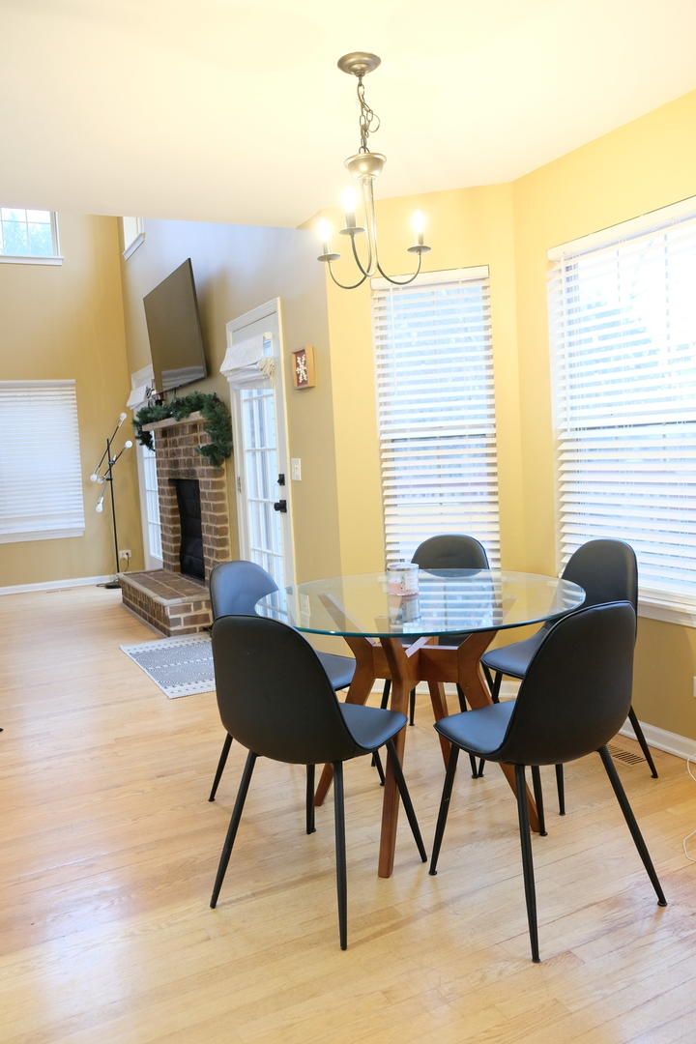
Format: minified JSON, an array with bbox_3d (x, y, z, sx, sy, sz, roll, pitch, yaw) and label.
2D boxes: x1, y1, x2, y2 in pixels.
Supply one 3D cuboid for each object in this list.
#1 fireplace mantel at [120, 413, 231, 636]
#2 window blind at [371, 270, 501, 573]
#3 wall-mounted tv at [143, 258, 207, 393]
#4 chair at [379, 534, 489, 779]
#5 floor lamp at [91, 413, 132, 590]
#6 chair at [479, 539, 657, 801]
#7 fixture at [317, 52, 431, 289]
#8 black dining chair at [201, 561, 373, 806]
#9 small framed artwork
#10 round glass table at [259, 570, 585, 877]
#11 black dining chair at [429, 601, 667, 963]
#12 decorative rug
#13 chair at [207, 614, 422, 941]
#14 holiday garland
[{"bbox_3d":[-1.452,-0.027,6.235,0.500,1.550,1.840,-6,6,-27],"label":"fireplace mantel"},{"bbox_3d":[0.428,-0.467,3.811,0.572,1.455,0.065,-1,6,18],"label":"window blind"},{"bbox_3d":[-1.361,-1.473,6.138,0.060,0.820,1.430,-10,8,-26],"label":"wall-mounted tv"},{"bbox_3d":[0.365,0.513,3.208,0.450,0.860,0.510,0,6,24],"label":"chair"},{"bbox_3d":[-2.317,-0.214,7.715,0.380,1.720,0.420,-6,6,-27],"label":"floor lamp"},{"bbox_3d":[0.801,0.517,2.886,0.540,0.860,0.455,-6,6,-30],"label":"chair"},{"bbox_3d":[0.047,-1.072,2.398,0.390,0.665,0.375,-2,5,12],"label":"fixture"},{"bbox_3d":[-0.205,0.575,2.861,0.510,0.860,0.450,1,7,36],"label":"black dining chair"},{"bbox_3d":[-0.237,-0.814,4.158,0.040,0.208,0.193,-6,6,-27],"label":"small framed artwork"},{"bbox_3d":[0.224,0.622,2.608,1.065,0.765,1.065,-3,5,0],"label":"round glass table"},{"bbox_3d":[0.519,0.601,2.149,0.455,0.860,0.540,-6,6,-28],"label":"black dining chair"},{"bbox_3d":[-0.913,0.849,4.894,0.740,0.012,1.375,-6,6,-27],"label":"decorative rug"},{"bbox_3d":[-0.099,0.626,2.238,0.455,0.860,0.540,0,6,30],"label":"chair"},{"bbox_3d":[-1.389,-0.703,6.222,0.260,0.550,2.150,-6,6,-27],"label":"holiday garland"}]

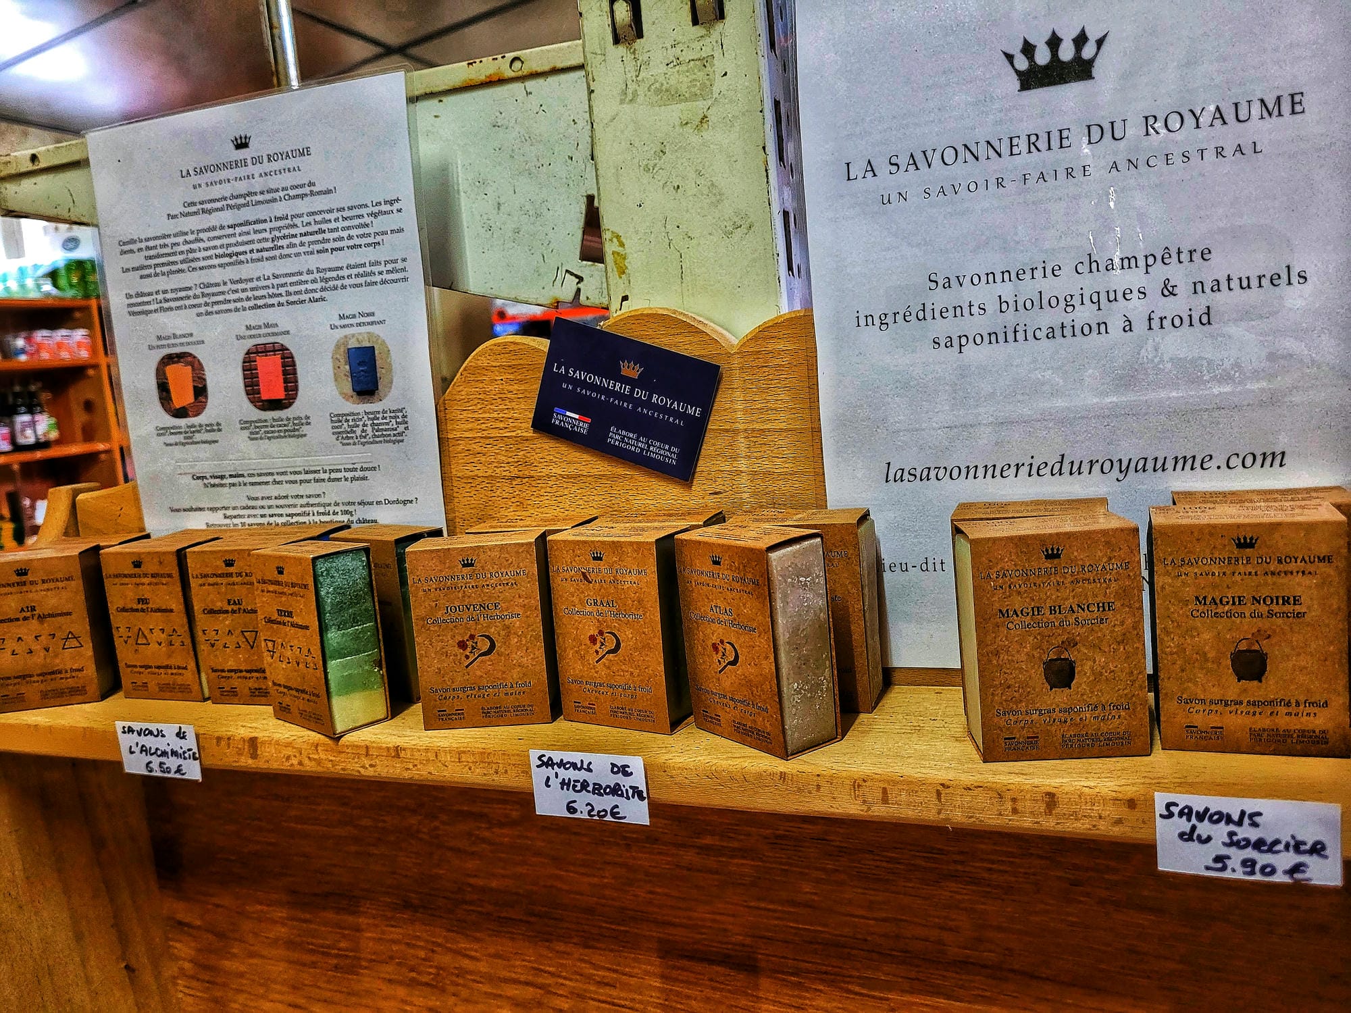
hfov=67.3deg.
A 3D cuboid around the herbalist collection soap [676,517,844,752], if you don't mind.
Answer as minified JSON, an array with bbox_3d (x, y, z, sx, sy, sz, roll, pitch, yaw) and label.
[{"bbox_3d":[0.032,0.051,0.397,0.028,0.080,0.056,-10,9,-35],"label":"herbalist collection soap"}]

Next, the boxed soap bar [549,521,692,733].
[{"bbox_3d":[-0.021,0.051,0.432,0.056,0.080,0.028,-1,8,33],"label":"boxed soap bar"}]

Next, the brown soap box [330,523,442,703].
[{"bbox_3d":[-0.141,0.052,0.507,0.055,0.079,0.029,0,9,38],"label":"brown soap box"}]

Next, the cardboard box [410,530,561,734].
[{"bbox_3d":[-0.083,0.055,0.449,0.056,0.080,0.028,-5,7,4],"label":"cardboard box"}]

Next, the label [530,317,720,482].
[{"bbox_3d":[-0.025,-0.050,0.473,0.085,0.055,0.002,19,15,18],"label":"label"}]

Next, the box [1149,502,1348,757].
[{"bbox_3d":[0.195,0.042,0.348,0.056,0.080,0.028,-2,8,23],"label":"box"}]

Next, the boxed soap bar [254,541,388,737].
[{"bbox_3d":[-0.164,0.059,0.469,0.056,0.080,0.028,1,9,42],"label":"boxed soap bar"}]

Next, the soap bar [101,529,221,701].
[{"bbox_3d":[-0.266,0.060,0.538,0.056,0.080,0.028,-2,8,23],"label":"soap bar"}]

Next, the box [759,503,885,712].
[{"bbox_3d":[0.055,0.044,0.432,0.056,0.080,0.028,-3,7,20],"label":"box"}]

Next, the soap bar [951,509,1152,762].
[{"bbox_3d":[0.132,0.046,0.359,0.056,0.080,0.028,-4,7,6],"label":"soap bar"}]

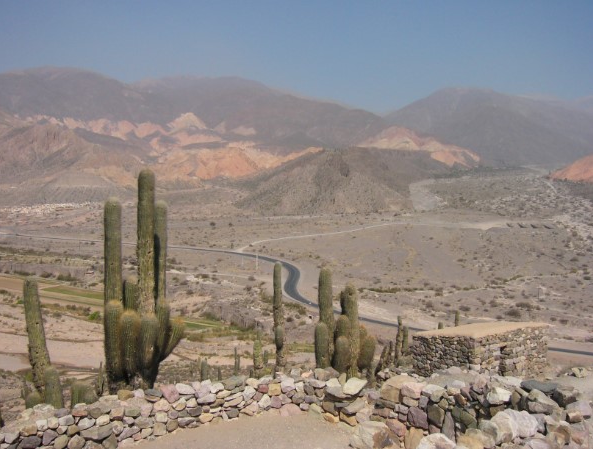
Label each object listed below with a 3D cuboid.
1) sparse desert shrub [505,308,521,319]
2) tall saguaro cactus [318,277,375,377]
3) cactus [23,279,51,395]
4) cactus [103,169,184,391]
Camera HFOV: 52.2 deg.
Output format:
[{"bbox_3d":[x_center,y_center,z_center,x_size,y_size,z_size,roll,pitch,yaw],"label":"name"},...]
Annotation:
[{"bbox_3d":[96.763,39.686,270.000,7.000,3.800,6.000,0,6,0],"label":"sparse desert shrub"},{"bbox_3d":[1.156,2.393,14.000,1.320,2.400,1.100,0,6,0],"label":"tall saguaro cactus"},{"bbox_3d":[-5.561,2.426,13.000,0.600,2.550,0.500,0,6,0],"label":"cactus"},{"bbox_3d":[-2.906,1.064,11.500,1.500,4.250,1.200,0,6,0],"label":"cactus"}]

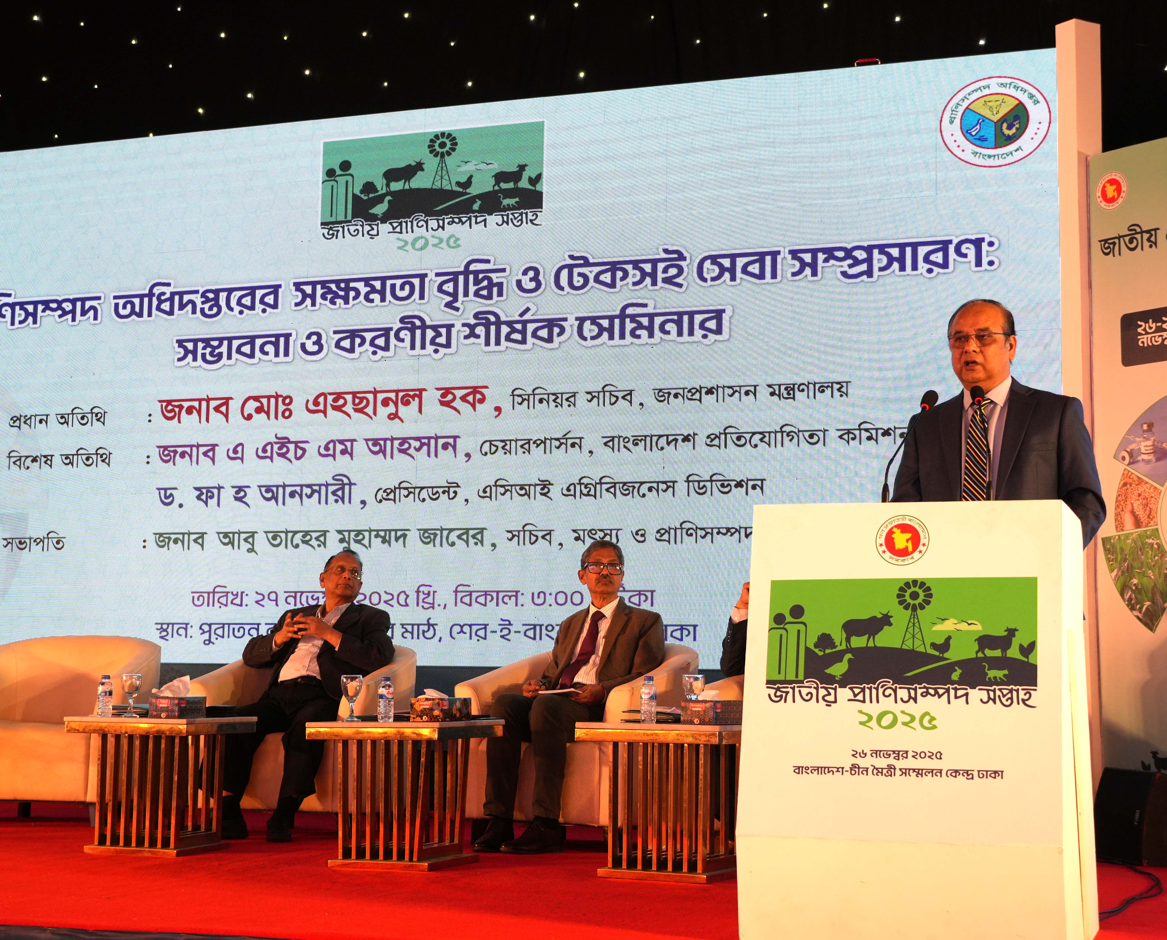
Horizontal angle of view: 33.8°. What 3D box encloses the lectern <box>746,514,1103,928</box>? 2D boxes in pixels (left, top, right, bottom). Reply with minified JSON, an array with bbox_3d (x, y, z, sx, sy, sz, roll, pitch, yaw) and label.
[{"bbox_3d":[0.838,0.628,4.821,0.775,1.065,0.600,-2,-7,20],"label":"lectern"}]

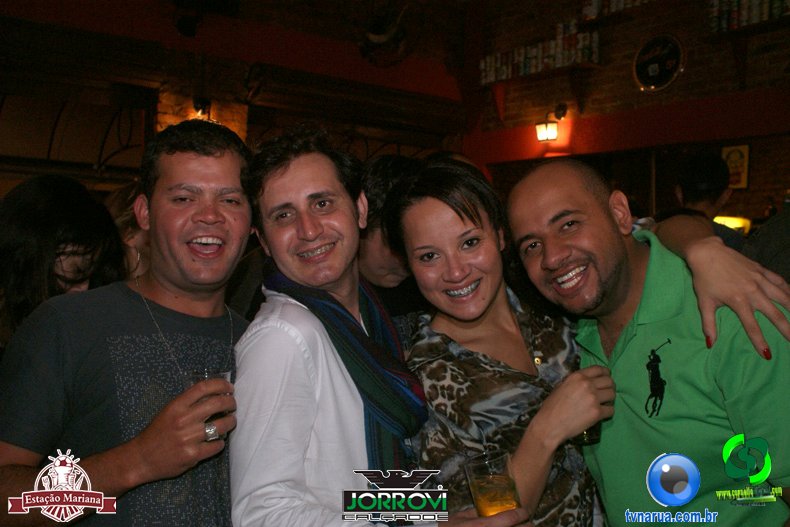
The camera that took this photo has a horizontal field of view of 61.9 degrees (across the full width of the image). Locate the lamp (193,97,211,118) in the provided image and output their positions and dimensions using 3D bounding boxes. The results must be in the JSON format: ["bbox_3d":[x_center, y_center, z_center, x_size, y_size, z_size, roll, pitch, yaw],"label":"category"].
[{"bbox_3d":[-1.359,-1.043,4.712,0.130,0.330,0.230,1,3,-35],"label":"lamp"}]

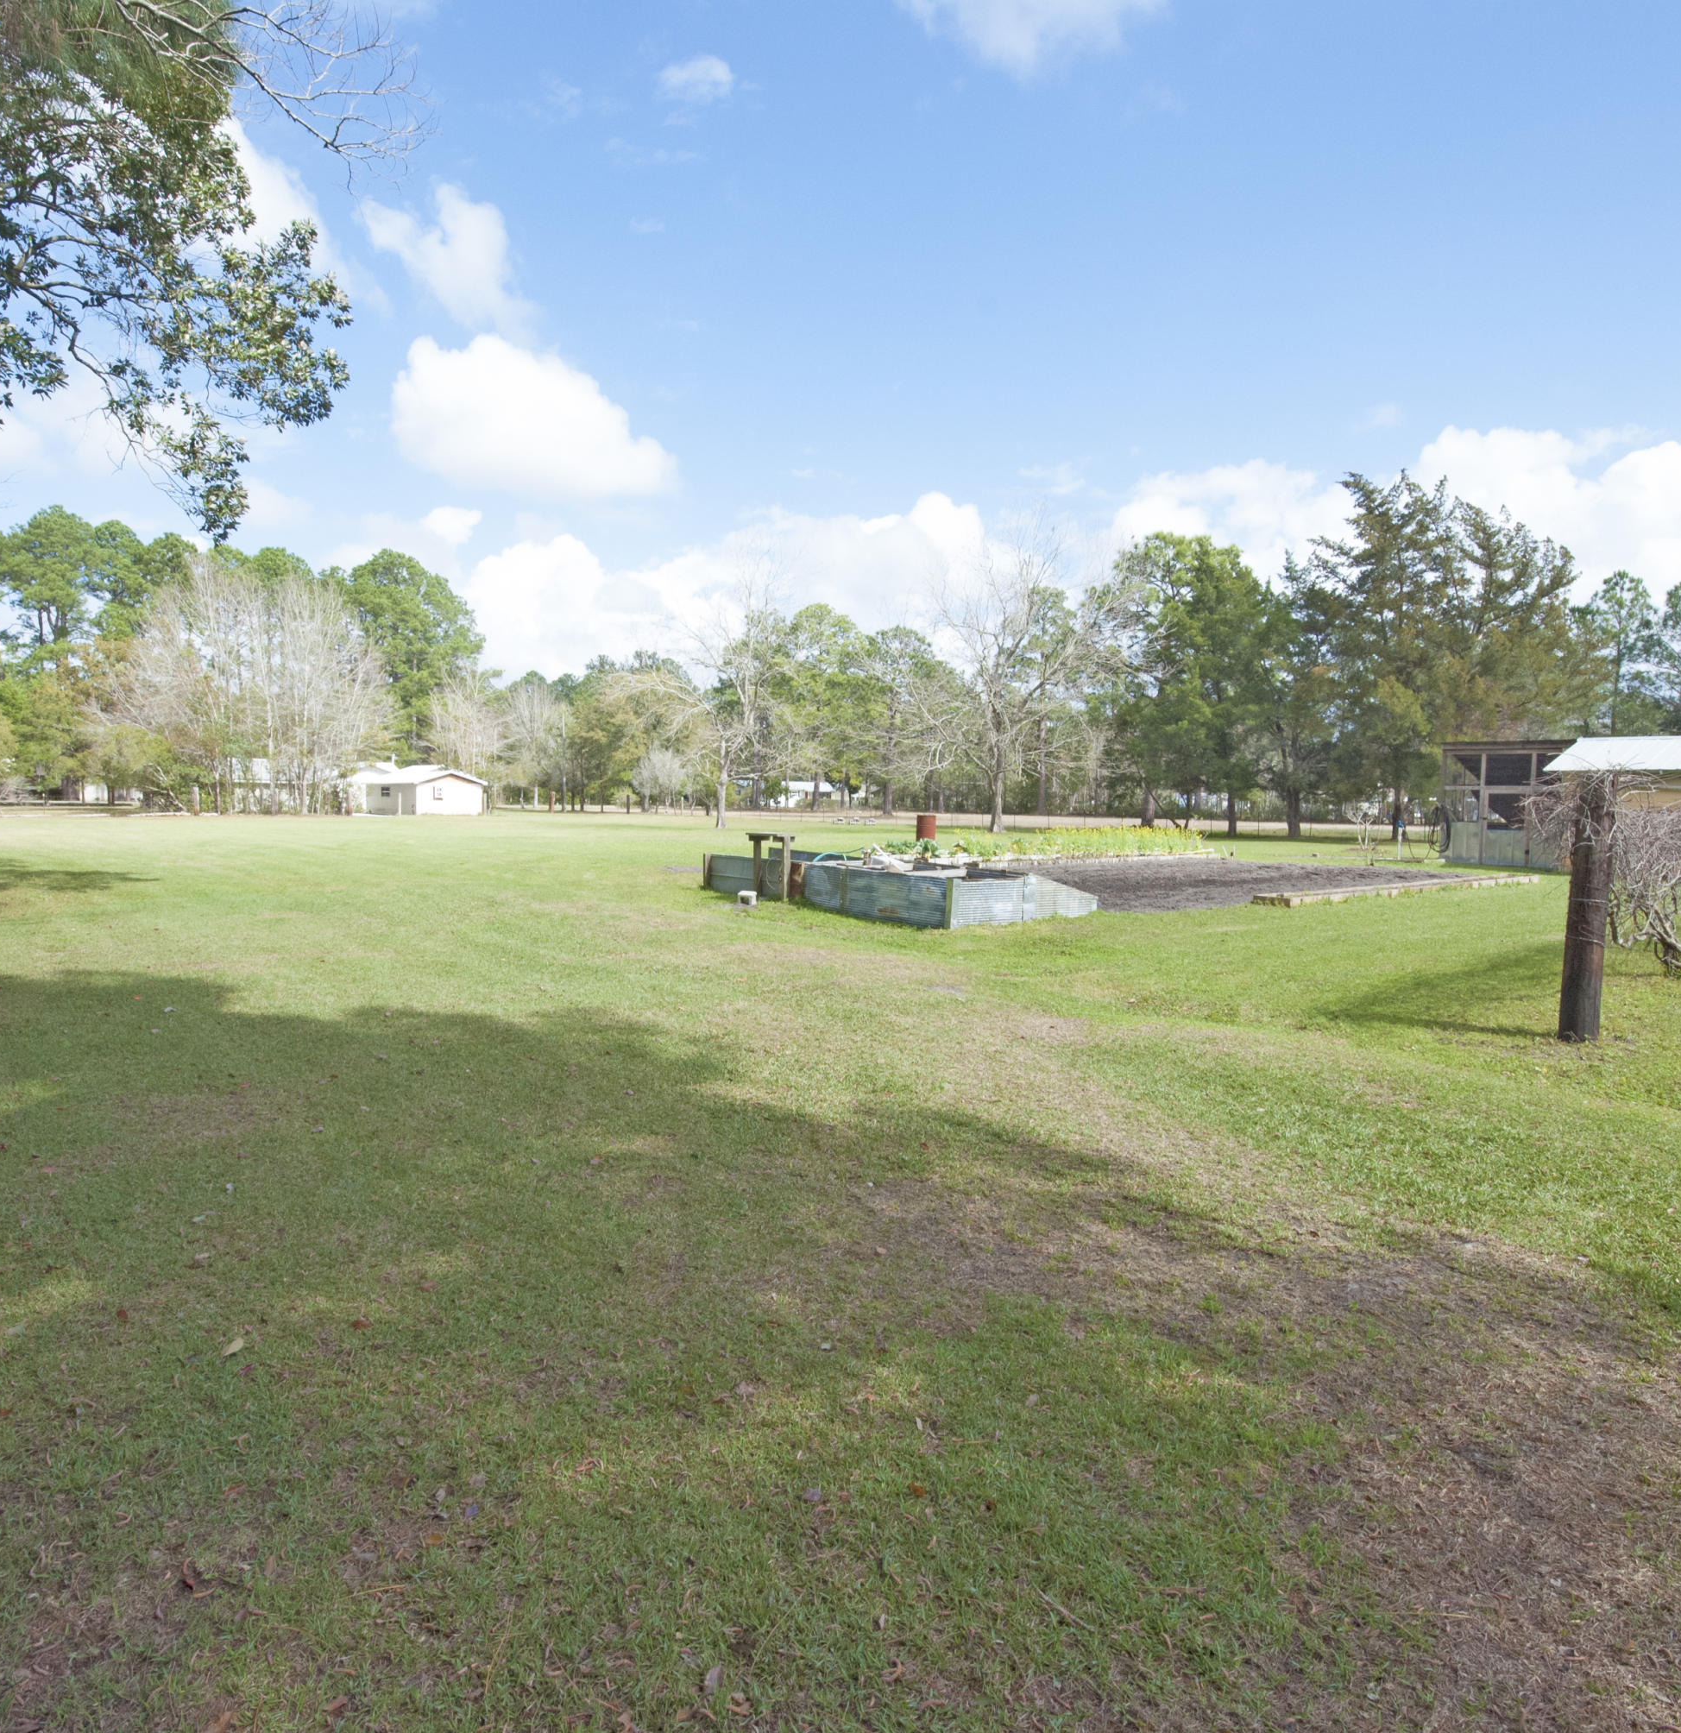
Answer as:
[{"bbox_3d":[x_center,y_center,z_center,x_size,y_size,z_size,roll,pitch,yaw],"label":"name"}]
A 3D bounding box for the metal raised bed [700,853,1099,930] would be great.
[{"bbox_3d":[0.522,0.241,17.298,2.900,0.620,7.400,-2,4,-33],"label":"metal raised bed"}]

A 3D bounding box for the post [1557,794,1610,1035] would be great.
[{"bbox_3d":[5.093,0.311,7.361,0.260,1.750,0.260,3,4,35],"label":"post"}]

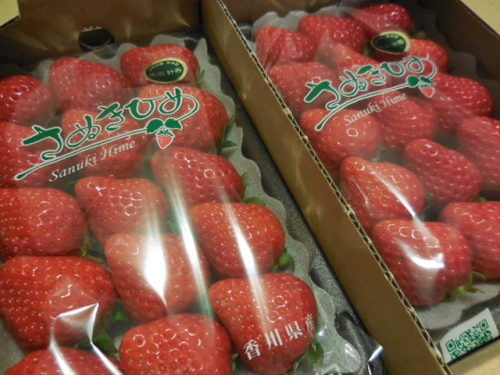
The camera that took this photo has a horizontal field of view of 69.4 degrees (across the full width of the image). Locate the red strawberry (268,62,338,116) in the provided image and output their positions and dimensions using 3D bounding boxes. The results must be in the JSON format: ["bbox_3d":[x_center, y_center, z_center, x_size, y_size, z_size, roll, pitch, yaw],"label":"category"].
[{"bbox_3d":[0.030,-0.052,0.202,0.039,0.032,0.035,31,57,16],"label":"red strawberry"}]

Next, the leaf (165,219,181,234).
[{"bbox_3d":[-0.037,0.019,0.173,0.008,0.004,0.007,0,59,-4],"label":"leaf"}]

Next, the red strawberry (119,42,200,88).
[{"bbox_3d":[-0.052,-0.066,0.212,0.045,0.035,0.035,17,55,-28],"label":"red strawberry"}]

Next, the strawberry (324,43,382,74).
[{"bbox_3d":[0.065,-0.070,0.218,0.038,0.032,0.034,40,60,22],"label":"strawberry"}]

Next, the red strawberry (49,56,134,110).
[{"bbox_3d":[-0.089,-0.056,0.204,0.043,0.034,0.034,17,55,-28],"label":"red strawberry"}]

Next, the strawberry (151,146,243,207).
[{"bbox_3d":[-0.025,-0.003,0.177,0.045,0.034,0.034,17,55,-28],"label":"strawberry"}]

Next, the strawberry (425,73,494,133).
[{"bbox_3d":[0.123,-0.050,0.214,0.042,0.035,0.035,17,55,-28],"label":"strawberry"}]

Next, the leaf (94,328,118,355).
[{"bbox_3d":[-0.058,0.062,0.146,0.011,0.005,0.010,0,59,-4],"label":"leaf"}]

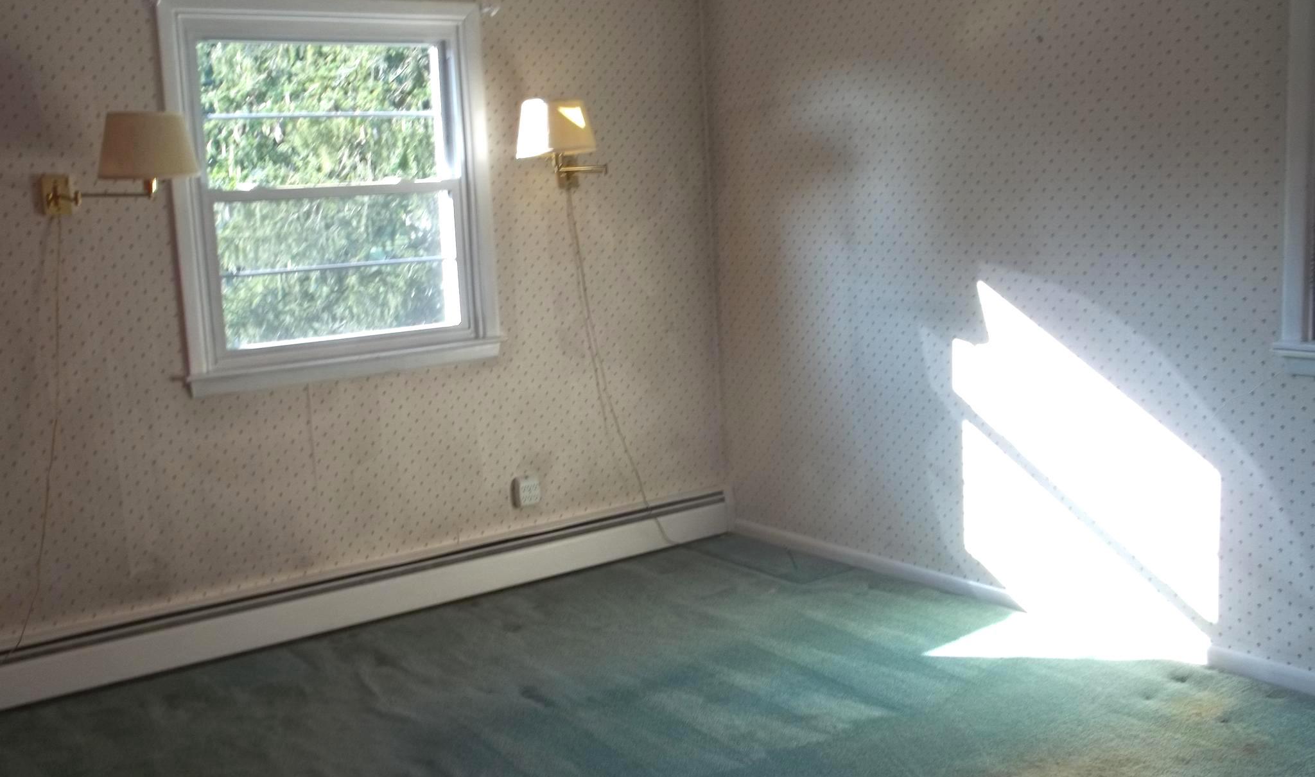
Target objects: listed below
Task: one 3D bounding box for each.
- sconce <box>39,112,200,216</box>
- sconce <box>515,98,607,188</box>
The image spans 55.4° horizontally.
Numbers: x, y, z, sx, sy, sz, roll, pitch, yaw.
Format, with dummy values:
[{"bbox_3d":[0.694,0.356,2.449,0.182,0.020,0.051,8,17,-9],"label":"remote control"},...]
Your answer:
[{"bbox_3d":[-1.543,-0.651,3.628,0.387,0.280,0.369,-9,10,-35],"label":"sconce"},{"bbox_3d":[-0.347,-0.869,4.477,0.358,0.313,0.348,-9,10,-35],"label":"sconce"}]

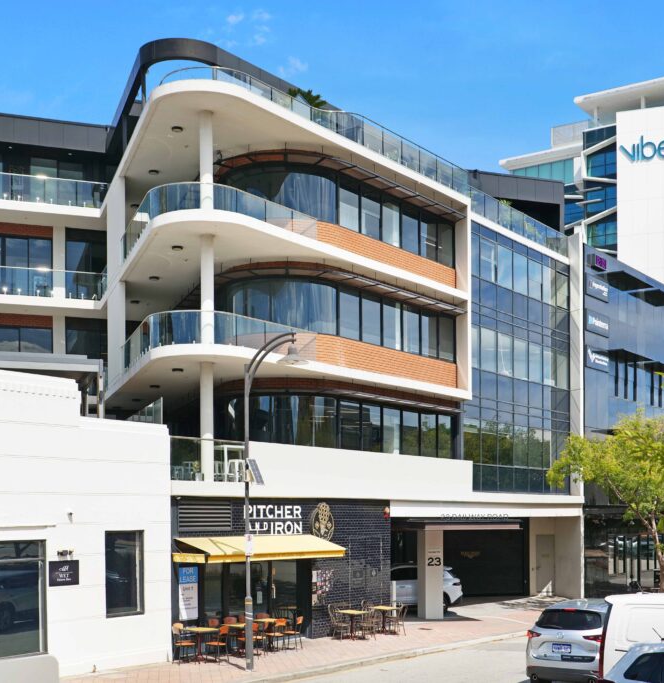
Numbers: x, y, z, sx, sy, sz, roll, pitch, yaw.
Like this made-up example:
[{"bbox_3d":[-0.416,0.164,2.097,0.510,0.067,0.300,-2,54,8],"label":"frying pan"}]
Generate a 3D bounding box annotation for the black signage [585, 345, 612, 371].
[{"bbox_3d":[12.344,0.798,46.311,0.150,1.009,2.766,-3,-4,38],"label":"black signage"}]

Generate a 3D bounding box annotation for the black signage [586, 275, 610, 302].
[{"bbox_3d":[12.337,-2.495,46.301,0.150,0.991,2.742,-3,-4,38],"label":"black signage"}]

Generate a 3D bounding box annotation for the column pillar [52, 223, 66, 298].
[{"bbox_3d":[-10.764,-3.020,39.300,0.540,3.120,0.450,1,-3,-18],"label":"column pillar"}]

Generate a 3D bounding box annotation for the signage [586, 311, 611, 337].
[{"bbox_3d":[11.630,-0.805,43.795,0.120,0.989,2.599,-5,-7,38],"label":"signage"}]

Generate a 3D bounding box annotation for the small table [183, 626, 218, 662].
[{"bbox_3d":[-3.237,7.511,24.600,0.680,0.750,0.680,-3,-6,39],"label":"small table"}]

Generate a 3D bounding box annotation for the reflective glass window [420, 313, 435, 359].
[{"bbox_3d":[3.298,-0.172,34.347,0.100,1.430,0.996,-5,-7,38],"label":"reflective glass window"}]

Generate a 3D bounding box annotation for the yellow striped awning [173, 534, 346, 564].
[{"bbox_3d":[-1.740,5.350,25.820,1.220,0.620,5.270,-5,-7,38],"label":"yellow striped awning"}]

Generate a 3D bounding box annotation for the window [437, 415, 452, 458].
[{"bbox_3d":[3.955,3.376,35.193,0.100,1.501,1.080,-5,-7,38],"label":"window"}]

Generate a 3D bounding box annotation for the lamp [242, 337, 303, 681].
[{"bbox_3d":[-1.290,3.520,21.950,1.450,7.500,0.650,-5,-7,38],"label":"lamp"}]

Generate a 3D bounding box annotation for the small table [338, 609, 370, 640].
[{"bbox_3d":[0.603,8.352,29.300,0.720,0.750,0.720,-3,-6,39],"label":"small table"}]

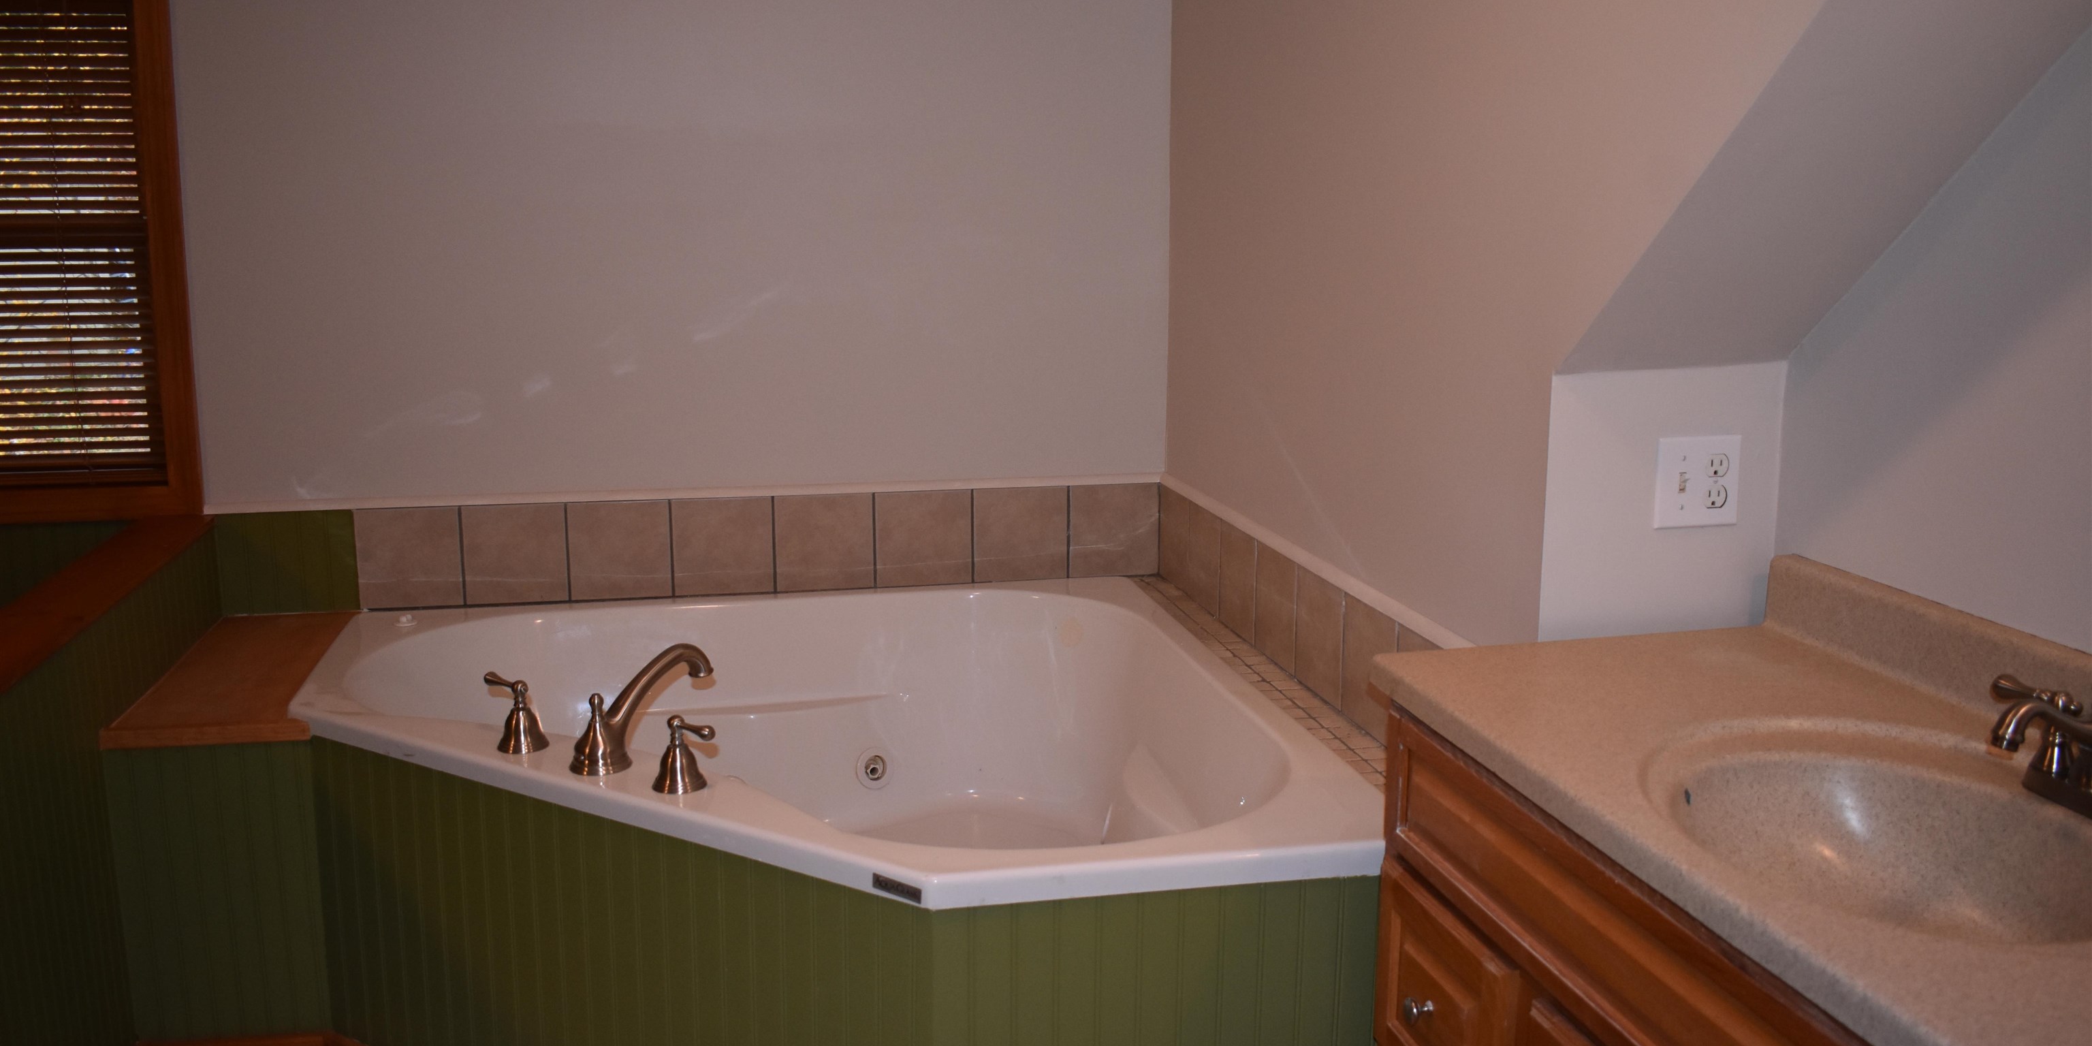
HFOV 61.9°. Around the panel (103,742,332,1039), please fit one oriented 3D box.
[{"bbox_3d":[-1.318,0.586,2.791,0.299,0.497,0.012,-2,11,-12],"label":"panel"}]

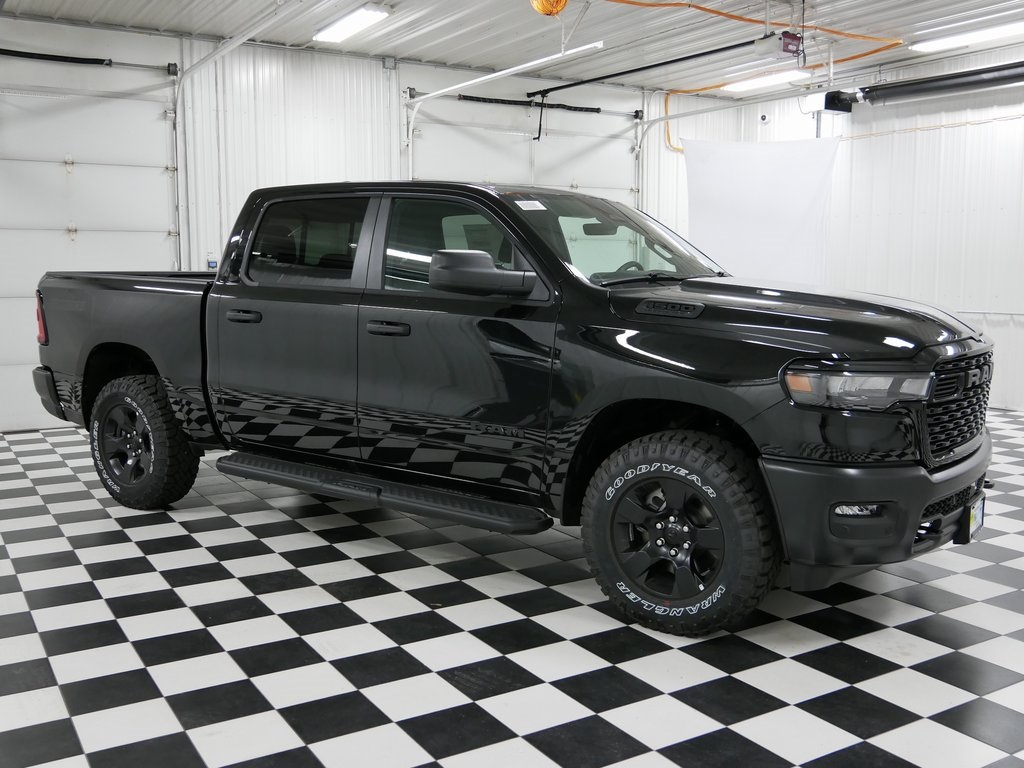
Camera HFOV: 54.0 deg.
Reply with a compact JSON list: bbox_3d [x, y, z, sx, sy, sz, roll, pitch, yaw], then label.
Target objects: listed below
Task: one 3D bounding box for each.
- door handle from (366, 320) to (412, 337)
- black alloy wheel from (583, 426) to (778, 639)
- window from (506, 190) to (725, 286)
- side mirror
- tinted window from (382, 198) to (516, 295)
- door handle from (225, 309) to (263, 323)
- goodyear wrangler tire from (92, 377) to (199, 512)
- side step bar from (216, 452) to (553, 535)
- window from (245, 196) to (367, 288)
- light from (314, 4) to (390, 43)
[{"bbox_3d":[-0.580,-0.266,4.791,0.255,0.068,0.060,5,9,35],"label":"door handle"},{"bbox_3d":[0.693,0.615,4.155,0.830,0.830,0.275,4,8,32],"label":"black alloy wheel"},{"bbox_3d":[0.553,-0.756,5.164,0.820,0.120,1.460,43,28,24],"label":"window"},{"bbox_3d":[-0.143,-0.481,4.374,0.230,0.205,0.340,5,9,35],"label":"side mirror"},{"bbox_3d":[-0.274,-0.668,4.755,0.860,0.480,0.060,5,-12,35],"label":"tinted window"},{"bbox_3d":[-1.425,-0.368,5.389,0.262,0.068,0.060,5,9,35],"label":"door handle"},{"bbox_3d":[-2.306,0.366,6.290,0.825,0.825,0.275,5,9,35],"label":"goodyear wrangler tire"},{"bbox_3d":[-0.712,0.532,5.066,2.220,0.095,0.200,5,9,35],"label":"side step bar"},{"bbox_3d":[-1.083,-0.765,5.328,0.800,0.470,0.060,5,-12,35],"label":"window"},{"bbox_3d":[-1.422,-3.168,8.859,0.280,0.090,1.260,-4,8,-31],"label":"light"}]

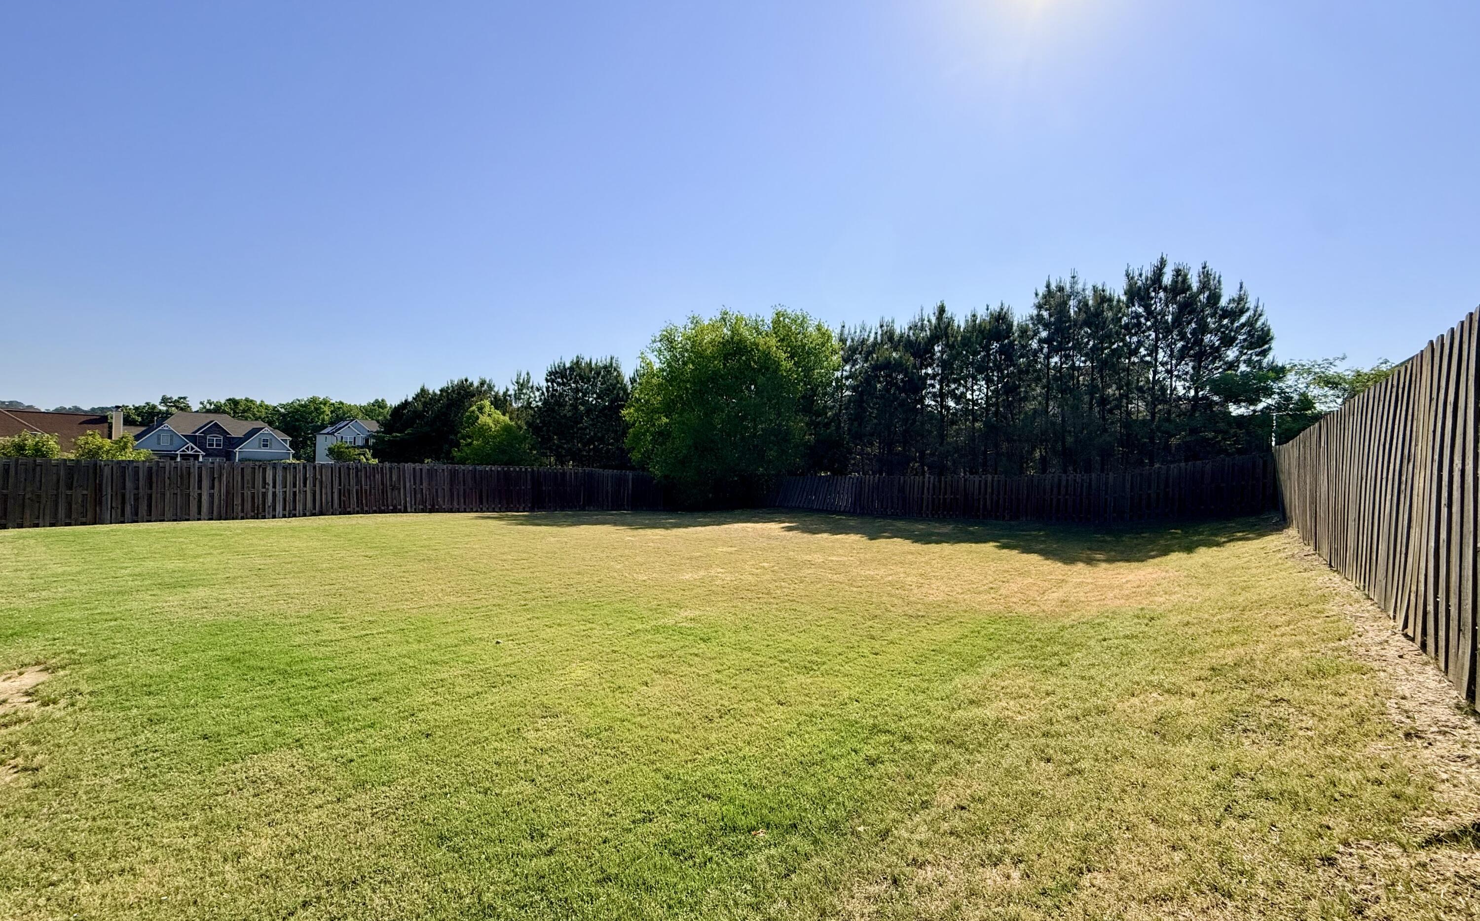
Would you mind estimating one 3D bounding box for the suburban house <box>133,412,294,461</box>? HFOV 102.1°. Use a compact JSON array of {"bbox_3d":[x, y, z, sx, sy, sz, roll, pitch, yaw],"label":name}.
[{"bbox_3d":[-78.804,-2.903,88.812,13.000,8.500,17.903,1,-1,37],"label":"suburban house"}]

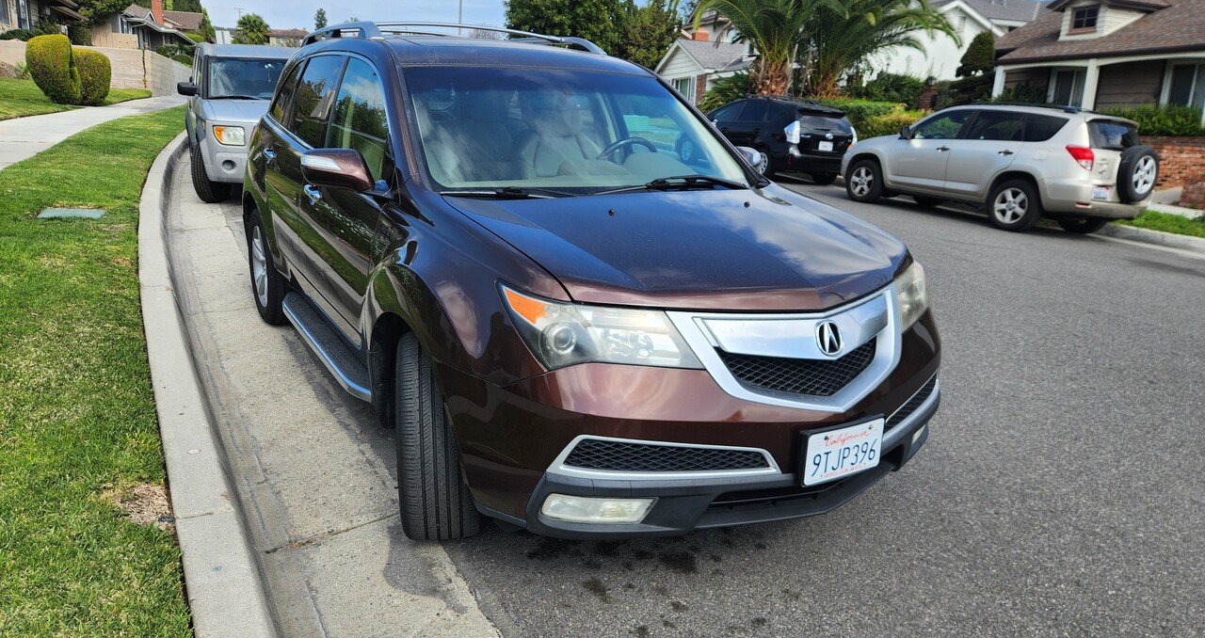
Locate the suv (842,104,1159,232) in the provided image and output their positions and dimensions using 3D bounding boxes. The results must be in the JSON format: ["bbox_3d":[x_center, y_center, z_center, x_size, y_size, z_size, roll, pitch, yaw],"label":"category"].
[{"bbox_3d":[5.850,-2.410,12.350,1.830,1.710,4.580,-5,17,-30],"label":"suv"}]

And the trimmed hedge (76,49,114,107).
[{"bbox_3d":[-13.623,-6.423,21.321,0.950,1.442,1.000,-9,19,-37],"label":"trimmed hedge"}]

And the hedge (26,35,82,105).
[{"bbox_3d":[-14.427,-6.536,20.968,1.200,1.745,1.200,-9,19,-37],"label":"hedge"}]

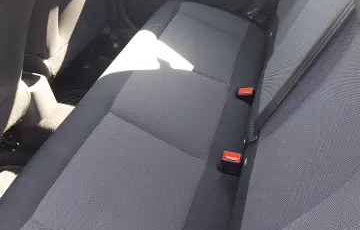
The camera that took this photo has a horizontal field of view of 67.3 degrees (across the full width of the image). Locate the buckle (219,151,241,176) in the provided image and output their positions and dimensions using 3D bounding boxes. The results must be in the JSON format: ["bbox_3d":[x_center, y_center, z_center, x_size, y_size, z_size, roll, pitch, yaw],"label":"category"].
[{"bbox_3d":[0.152,0.142,0.776,0.053,0.074,0.029,7,50,18],"label":"buckle"}]

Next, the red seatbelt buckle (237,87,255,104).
[{"bbox_3d":[0.244,-0.066,1.000,0.053,0.074,0.029,2,59,13],"label":"red seatbelt buckle"}]

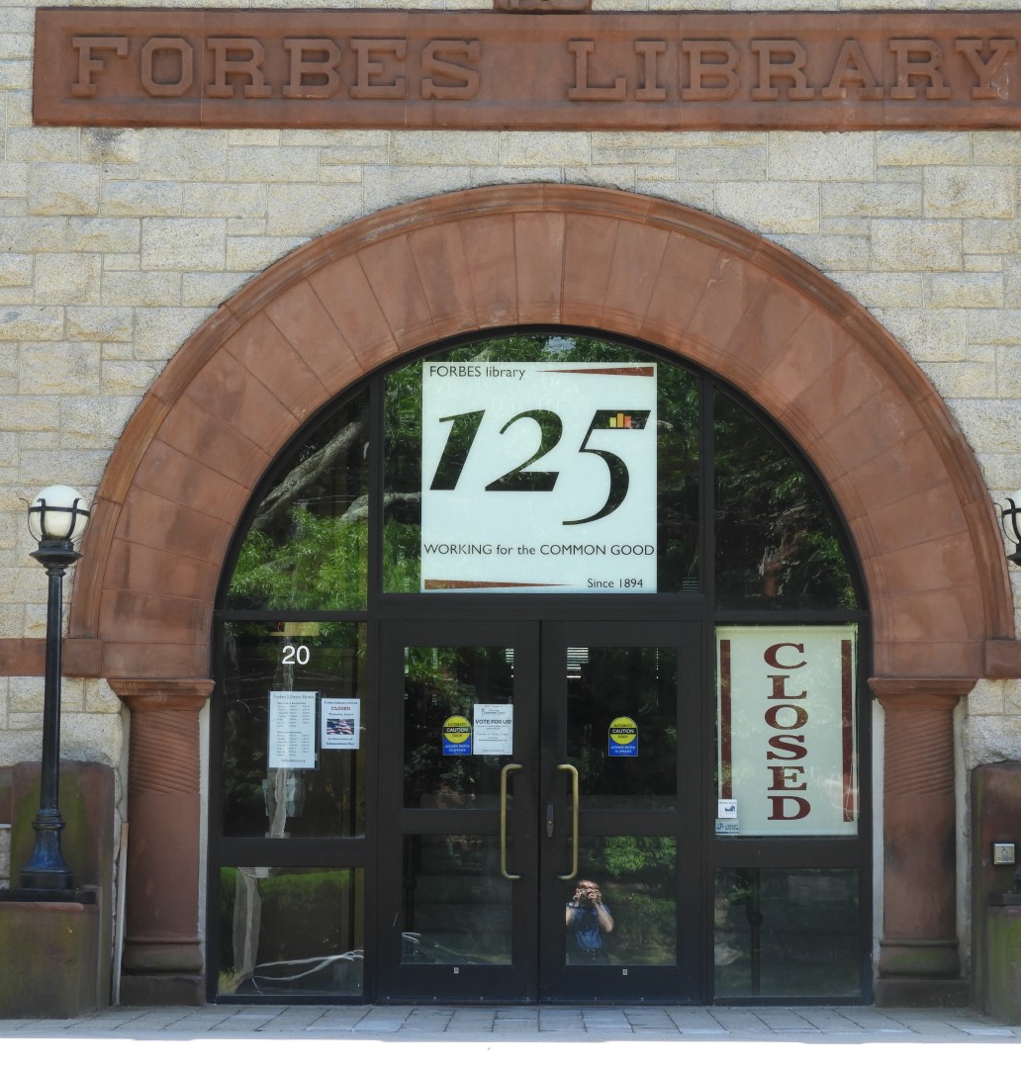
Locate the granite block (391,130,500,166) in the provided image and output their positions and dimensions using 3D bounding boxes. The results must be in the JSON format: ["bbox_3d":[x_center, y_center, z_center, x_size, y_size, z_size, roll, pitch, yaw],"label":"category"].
[{"bbox_3d":[-0.359,-2.126,18.274,0.603,0.207,0.160,0,-6,1],"label":"granite block"}]

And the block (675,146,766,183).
[{"bbox_3d":[1.161,-2.034,18.277,0.494,0.197,0.200,0,-6,1],"label":"block"}]

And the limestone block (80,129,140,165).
[{"bbox_3d":[-2.228,-2.149,18.429,0.338,0.205,0.200,0,-7,0],"label":"limestone block"}]

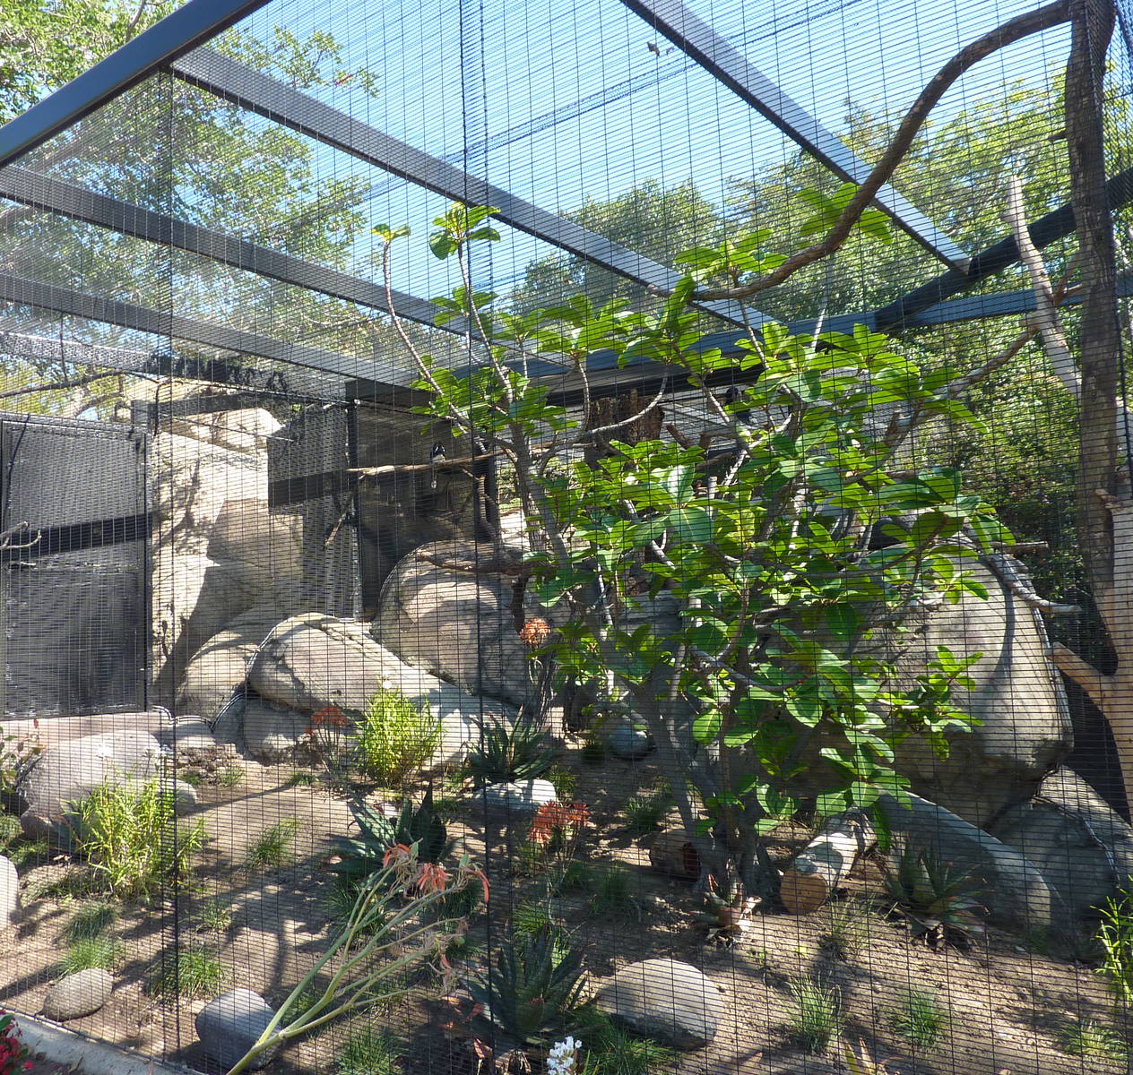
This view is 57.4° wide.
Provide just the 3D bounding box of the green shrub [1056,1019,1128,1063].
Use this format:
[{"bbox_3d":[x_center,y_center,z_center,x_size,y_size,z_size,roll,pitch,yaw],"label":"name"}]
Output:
[{"bbox_3d":[1.431,1.345,2.835,0.190,0.085,0.170,-5,-6,25],"label":"green shrub"}]

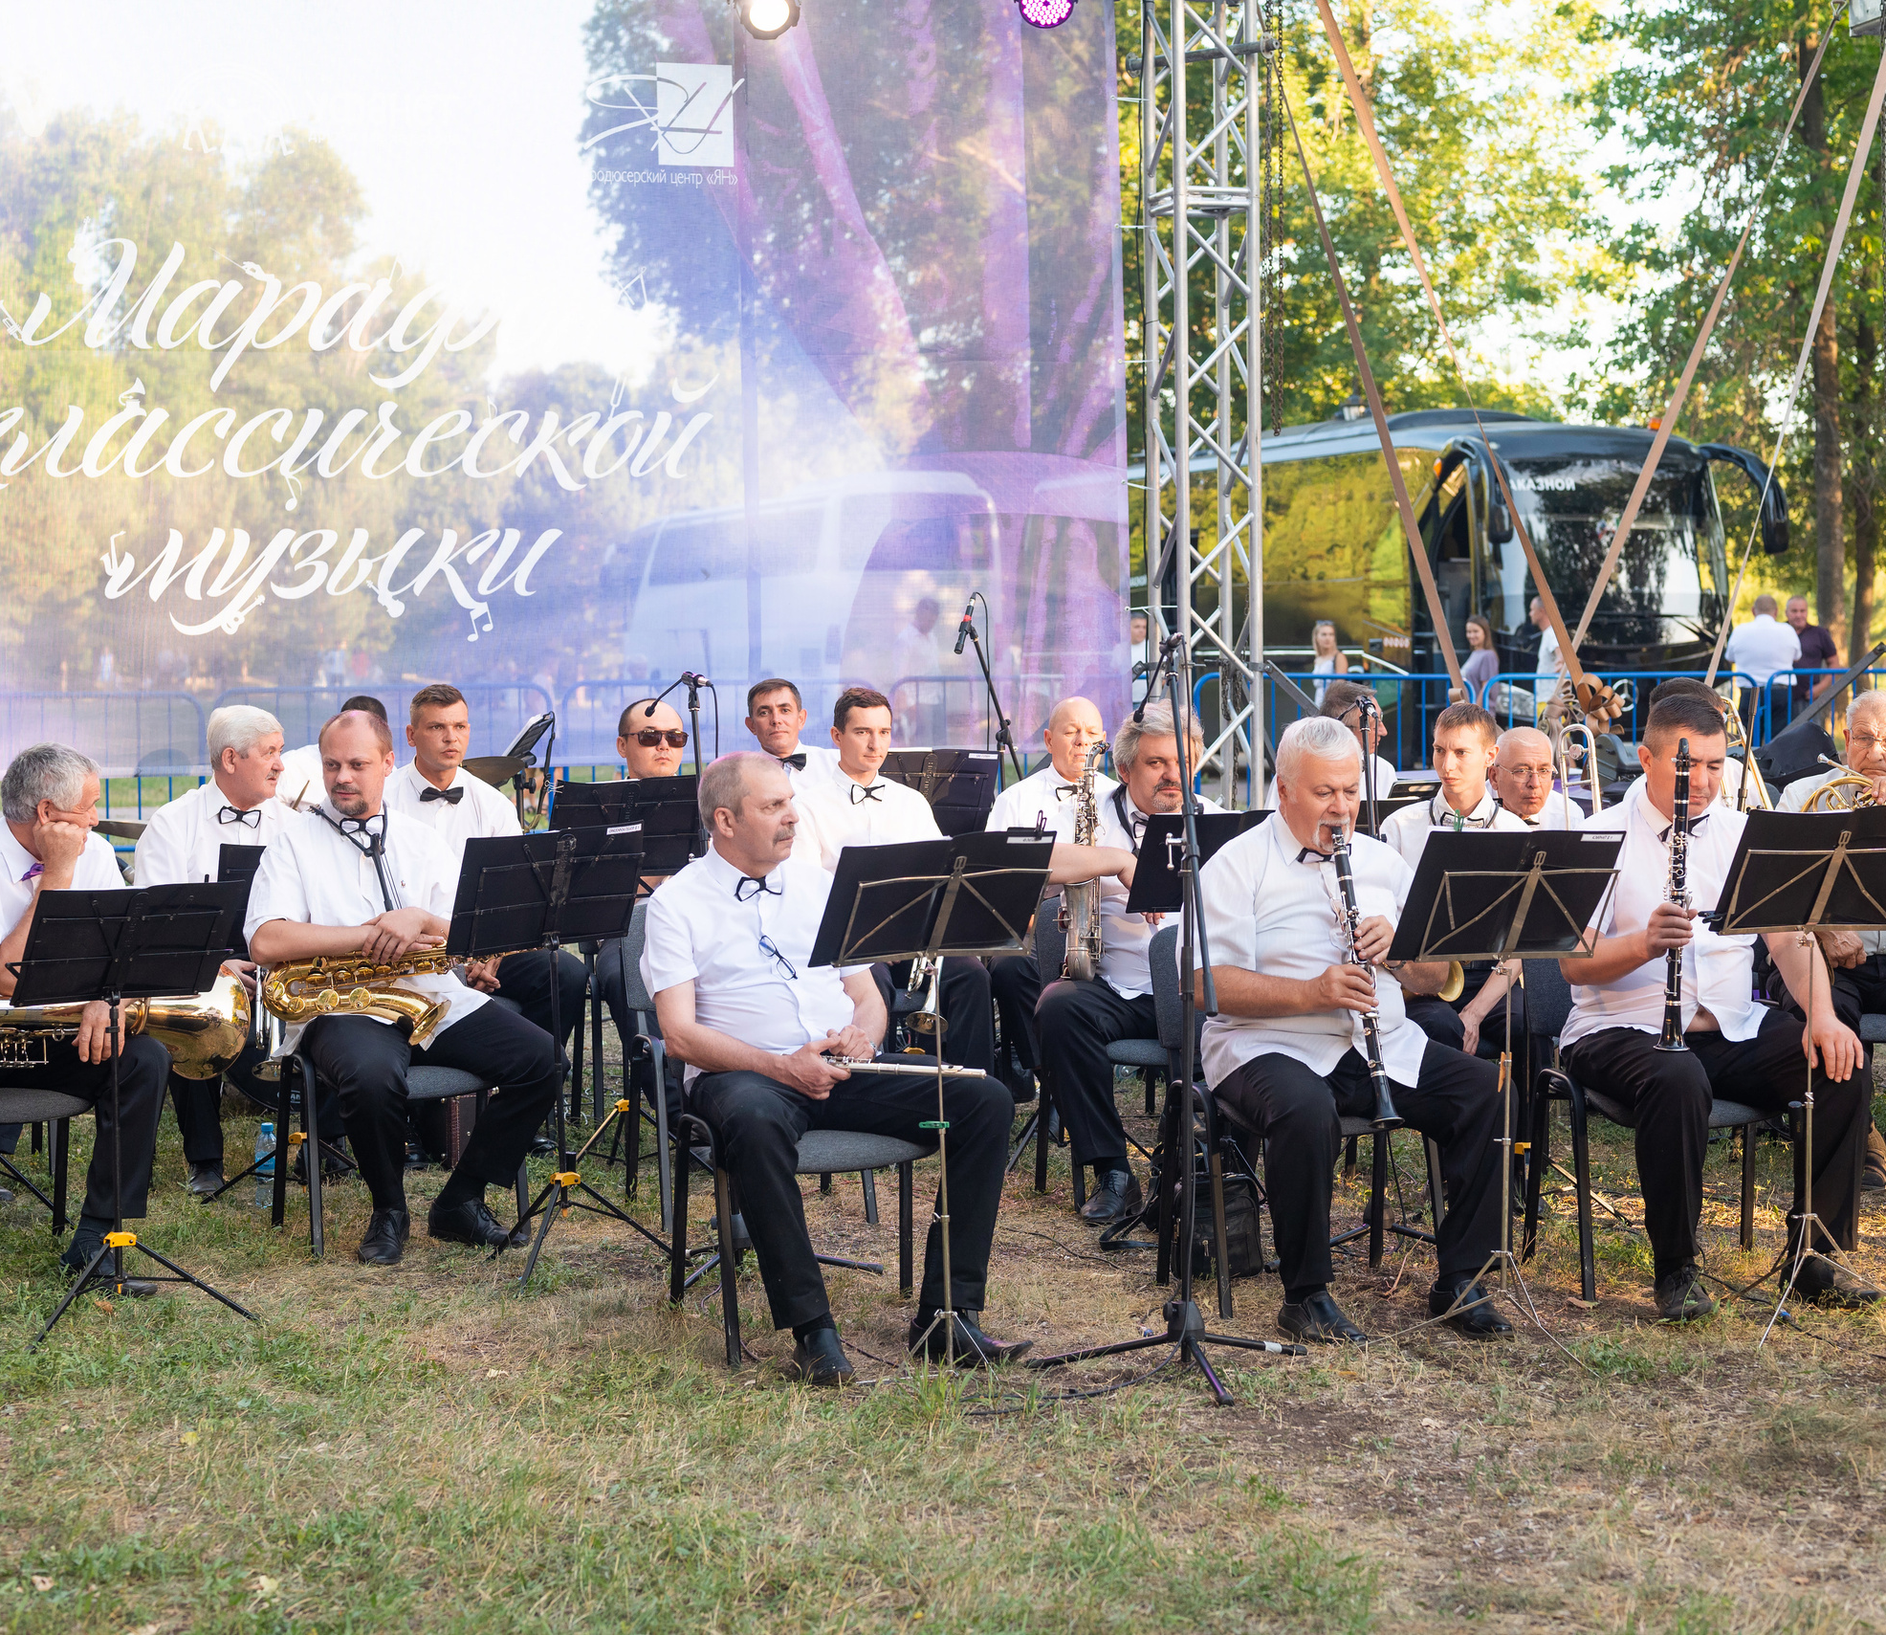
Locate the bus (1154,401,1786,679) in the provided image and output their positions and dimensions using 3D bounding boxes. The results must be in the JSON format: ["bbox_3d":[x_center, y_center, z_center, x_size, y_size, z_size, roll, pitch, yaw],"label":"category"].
[{"bbox_3d":[3.887,-2.226,36.126,2.600,3.650,12.200,-1,3,-21],"label":"bus"}]

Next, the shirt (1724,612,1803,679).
[{"bbox_3d":[6.466,-1.312,26.800,0.620,0.600,0.360,0,3,14],"label":"shirt"}]

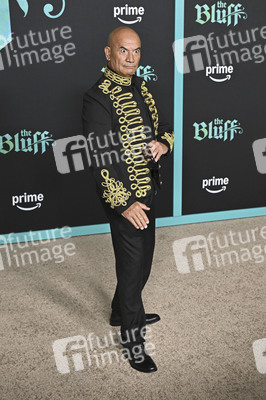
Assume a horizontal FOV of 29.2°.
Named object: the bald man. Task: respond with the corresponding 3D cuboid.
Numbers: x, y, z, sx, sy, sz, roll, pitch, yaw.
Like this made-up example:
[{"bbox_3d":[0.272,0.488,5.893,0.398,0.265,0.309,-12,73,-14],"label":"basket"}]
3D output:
[{"bbox_3d":[0.005,-0.010,2.756,0.480,1.755,0.550,10,19,35],"label":"bald man"}]

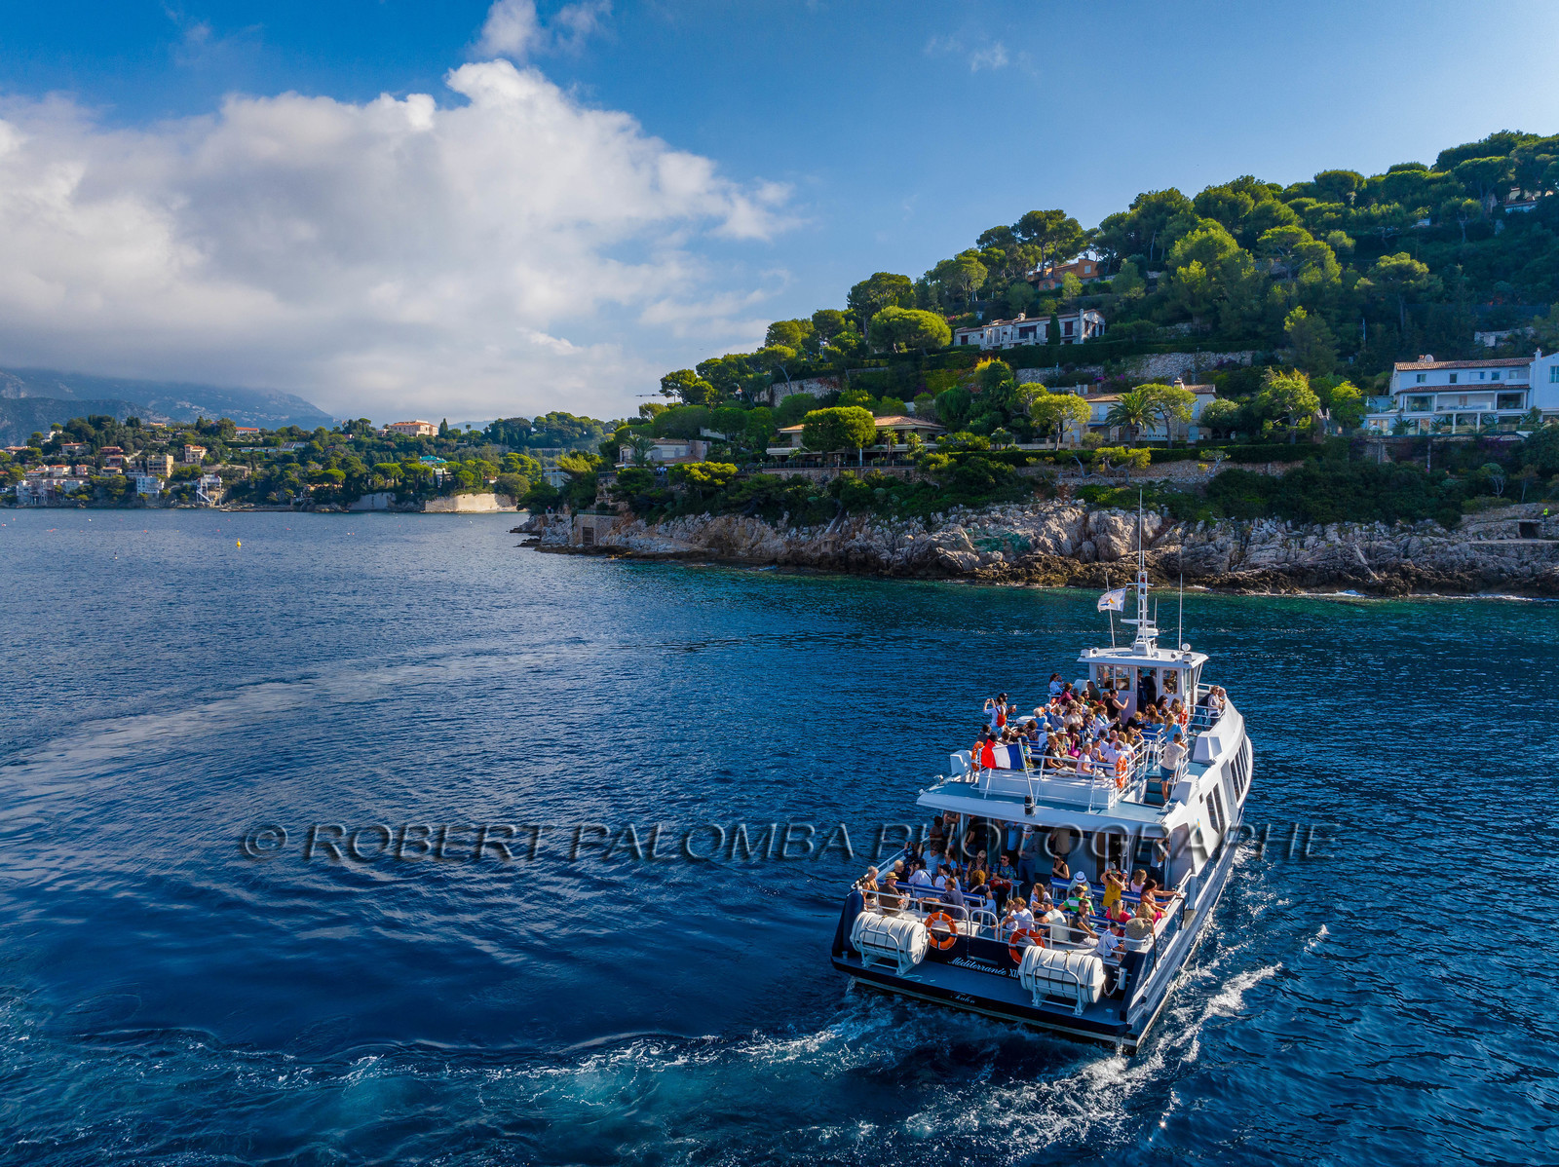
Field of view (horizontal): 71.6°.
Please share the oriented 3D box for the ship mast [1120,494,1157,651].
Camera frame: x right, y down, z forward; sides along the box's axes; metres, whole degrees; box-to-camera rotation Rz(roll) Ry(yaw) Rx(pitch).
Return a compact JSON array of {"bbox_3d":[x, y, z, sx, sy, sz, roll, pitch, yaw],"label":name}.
[{"bbox_3d":[10.990,-0.350,33.100,0.950,4.800,0.900,2,6,31],"label":"ship mast"}]

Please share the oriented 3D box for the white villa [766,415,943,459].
[{"bbox_3d":[11.500,-21.100,158.800,23.000,7.000,11.500,3,6,30],"label":"white villa"}]

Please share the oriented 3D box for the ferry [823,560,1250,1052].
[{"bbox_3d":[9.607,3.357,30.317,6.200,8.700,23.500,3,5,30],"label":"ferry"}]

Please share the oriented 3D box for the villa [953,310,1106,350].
[{"bbox_3d":[42.400,-42.600,183.000,22.100,6.500,11.000,3,6,35],"label":"villa"}]

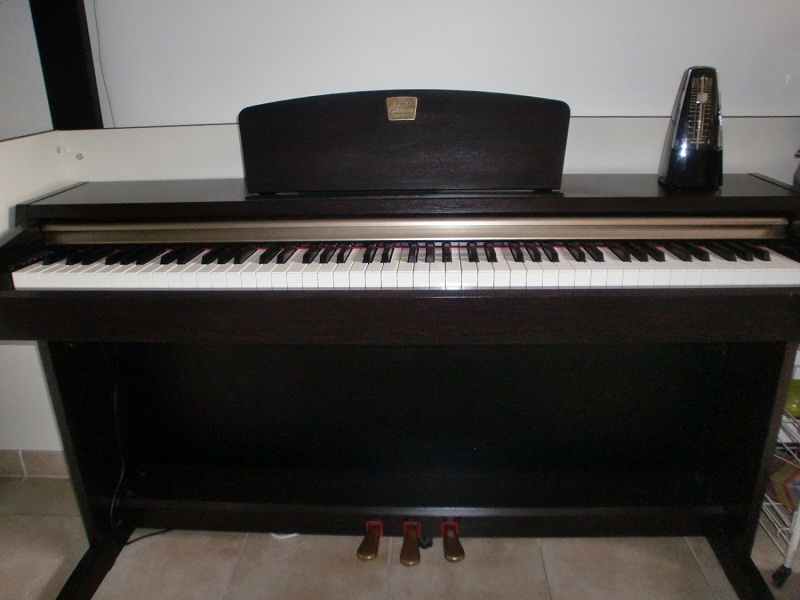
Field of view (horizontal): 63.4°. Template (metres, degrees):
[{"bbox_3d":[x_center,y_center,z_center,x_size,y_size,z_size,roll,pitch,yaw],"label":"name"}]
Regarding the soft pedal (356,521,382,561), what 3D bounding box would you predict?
[{"bbox_3d":[-0.062,0.502,1.352,0.040,0.021,0.103,0,17,4],"label":"soft pedal"}]

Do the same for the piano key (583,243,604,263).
[{"bbox_3d":[0.303,-0.078,1.017,0.013,0.013,0.092,0,19,4],"label":"piano key"}]

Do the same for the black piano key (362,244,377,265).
[{"bbox_3d":[-0.049,-0.078,1.038,0.013,0.013,0.092,0,19,4],"label":"black piano key"}]

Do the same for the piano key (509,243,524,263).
[{"bbox_3d":[0.186,-0.077,1.029,0.013,0.012,0.092,0,18,3],"label":"piano key"}]

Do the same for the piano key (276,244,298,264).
[{"bbox_3d":[-0.183,-0.075,1.049,0.013,0.012,0.092,0,18,3],"label":"piano key"}]

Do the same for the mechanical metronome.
[{"bbox_3d":[0.514,-0.300,1.128,0.095,0.203,0.092,2,18,12],"label":"mechanical metronome"}]

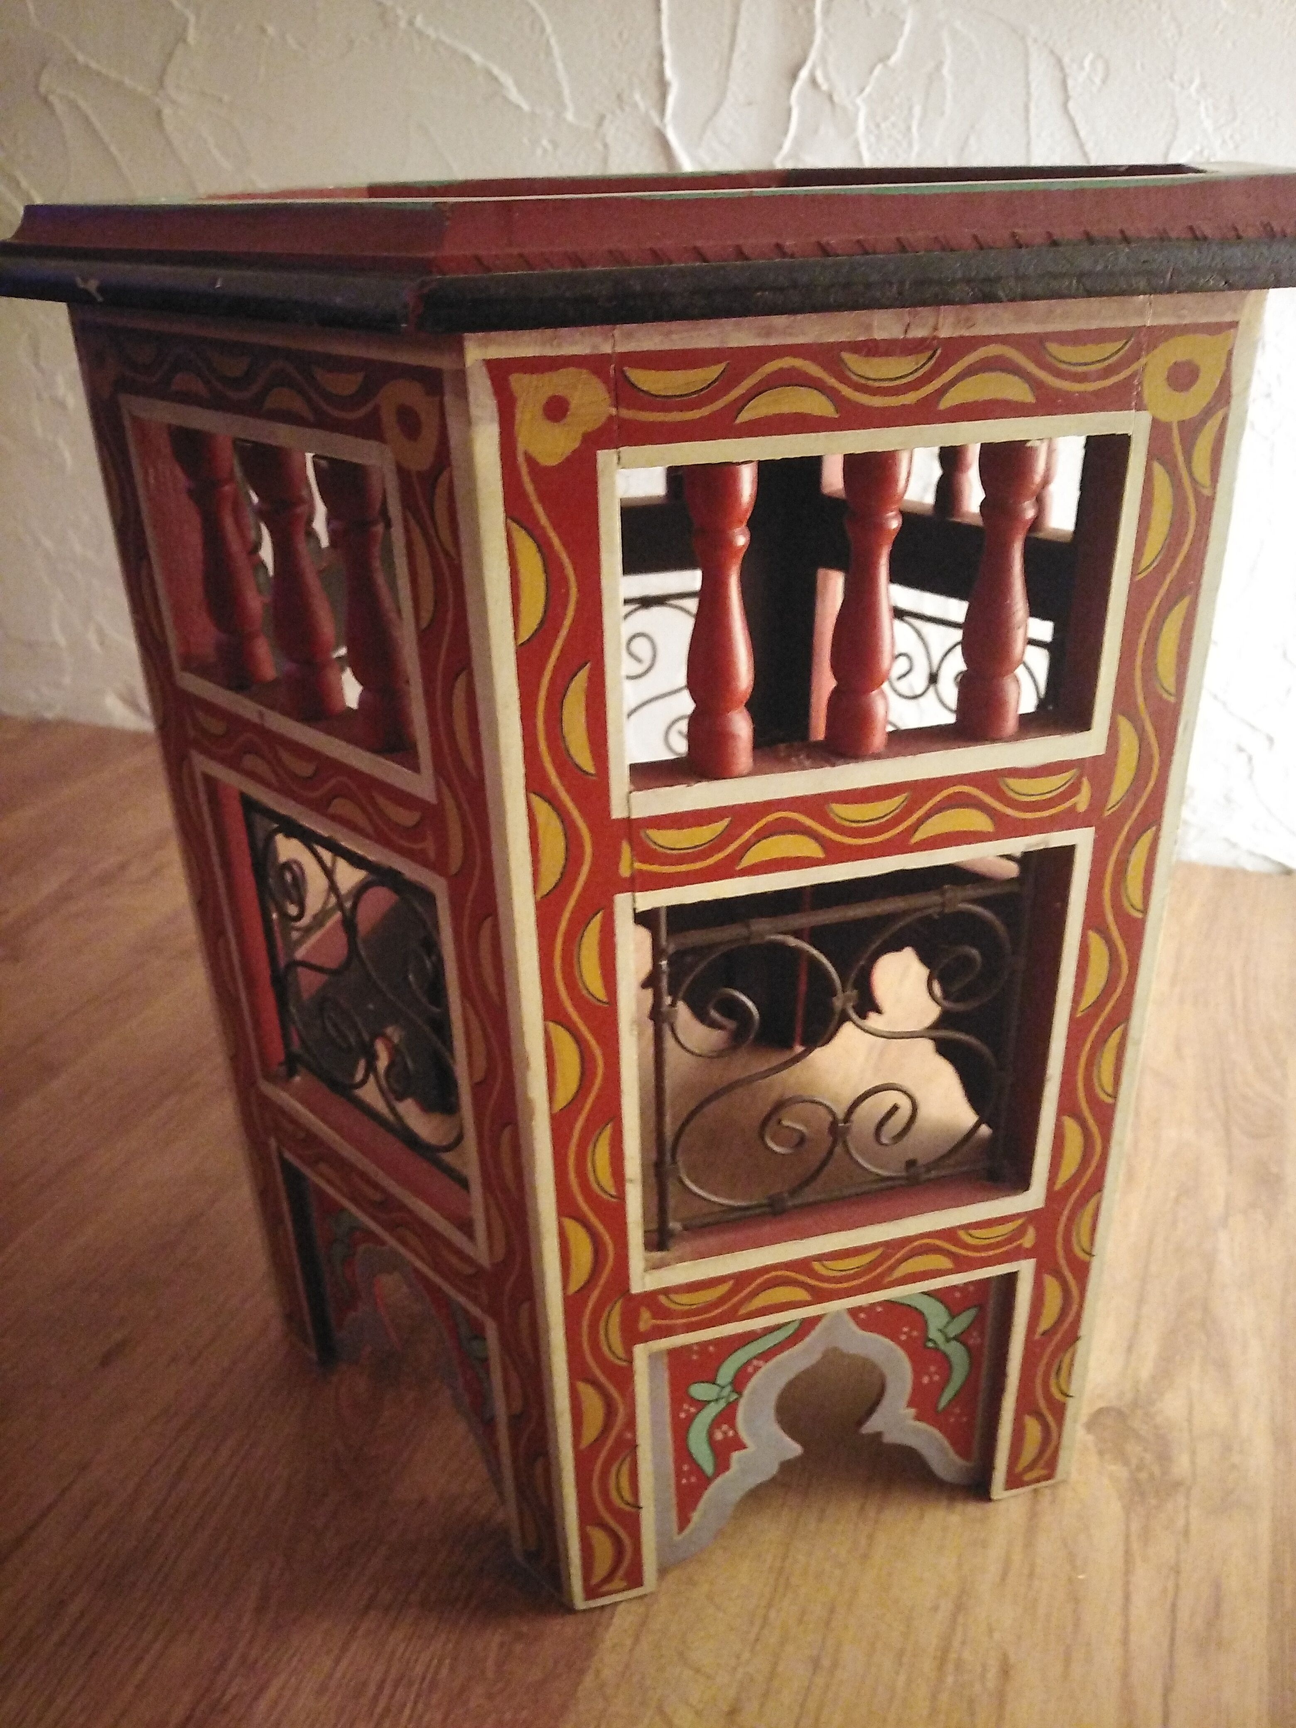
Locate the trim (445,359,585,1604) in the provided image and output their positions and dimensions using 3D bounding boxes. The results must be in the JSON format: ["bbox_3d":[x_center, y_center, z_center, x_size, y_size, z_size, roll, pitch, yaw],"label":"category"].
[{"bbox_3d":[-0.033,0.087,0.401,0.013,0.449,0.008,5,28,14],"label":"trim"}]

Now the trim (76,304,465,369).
[{"bbox_3d":[-0.114,-0.148,0.363,0.211,0.009,0.008,23,36,40],"label":"trim"}]

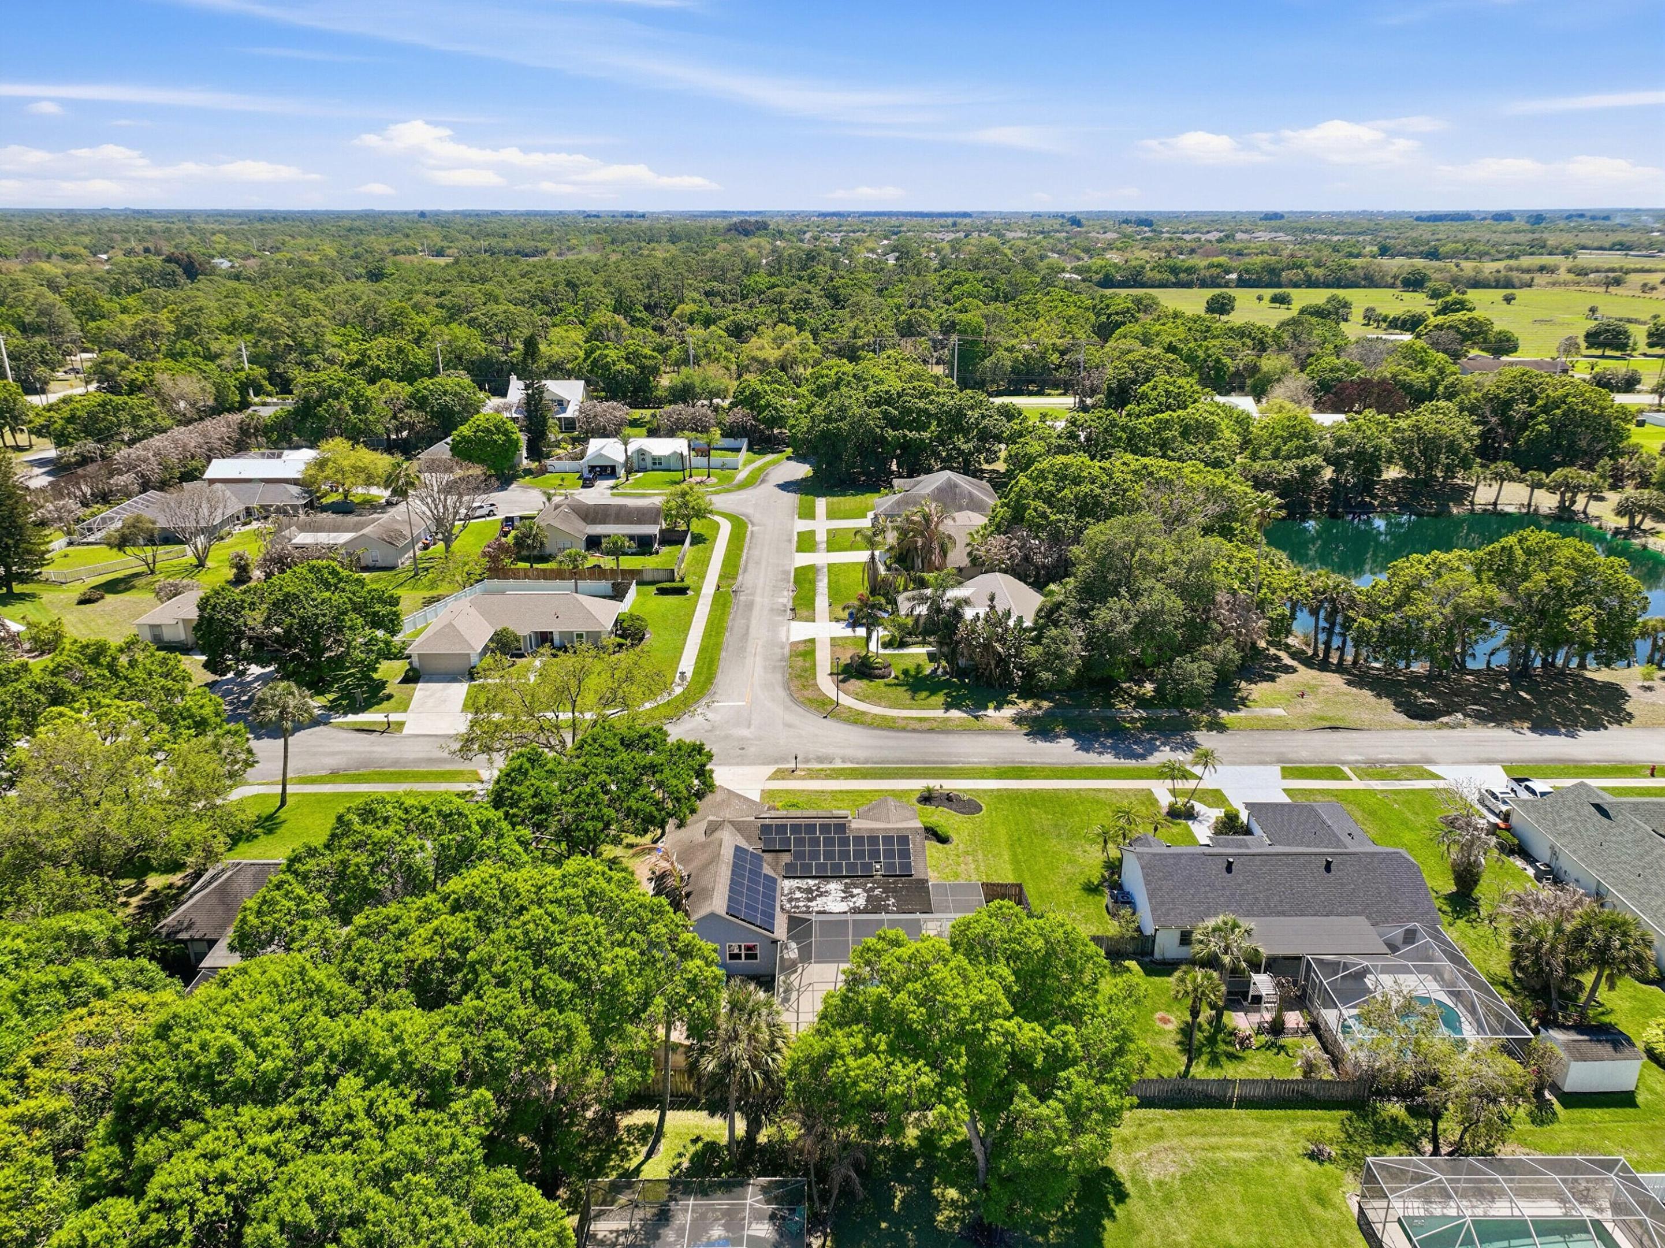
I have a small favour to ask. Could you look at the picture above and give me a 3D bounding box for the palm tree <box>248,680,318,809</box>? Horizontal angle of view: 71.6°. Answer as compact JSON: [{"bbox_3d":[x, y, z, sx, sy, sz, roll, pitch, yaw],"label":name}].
[{"bbox_3d":[-40.800,9.207,86.499,5.200,10.200,5.000,0,20,0],"label":"palm tree"}]

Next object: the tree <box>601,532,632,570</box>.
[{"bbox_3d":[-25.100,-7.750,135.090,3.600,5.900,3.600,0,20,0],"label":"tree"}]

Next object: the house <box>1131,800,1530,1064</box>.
[{"bbox_3d":[26.950,16.776,69.306,16.700,4.800,24.000,0,20,0],"label":"house"}]

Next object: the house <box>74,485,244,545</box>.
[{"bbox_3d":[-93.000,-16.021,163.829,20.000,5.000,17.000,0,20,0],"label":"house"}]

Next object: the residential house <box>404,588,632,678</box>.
[{"bbox_3d":[-30.750,0.033,115.569,17.700,4.900,17.000,0,20,0],"label":"residential house"}]

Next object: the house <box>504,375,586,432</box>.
[{"bbox_3d":[-57.650,-44.903,233.201,15.300,9.600,12.800,0,20,0],"label":"house"}]

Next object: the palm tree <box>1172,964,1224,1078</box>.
[{"bbox_3d":[18.041,20.066,57.871,2.573,6.372,2.500,0,20,0],"label":"palm tree"}]

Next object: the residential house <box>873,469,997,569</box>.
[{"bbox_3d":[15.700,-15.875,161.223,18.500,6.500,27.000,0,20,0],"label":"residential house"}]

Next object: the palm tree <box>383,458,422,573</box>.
[{"bbox_3d":[-50.448,-12.555,137.063,4.579,13.993,4.400,0,20,0],"label":"palm tree"}]

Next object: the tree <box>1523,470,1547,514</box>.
[{"bbox_3d":[106.000,-19.982,174.626,3.900,6.700,3.900,0,20,0],"label":"tree"}]

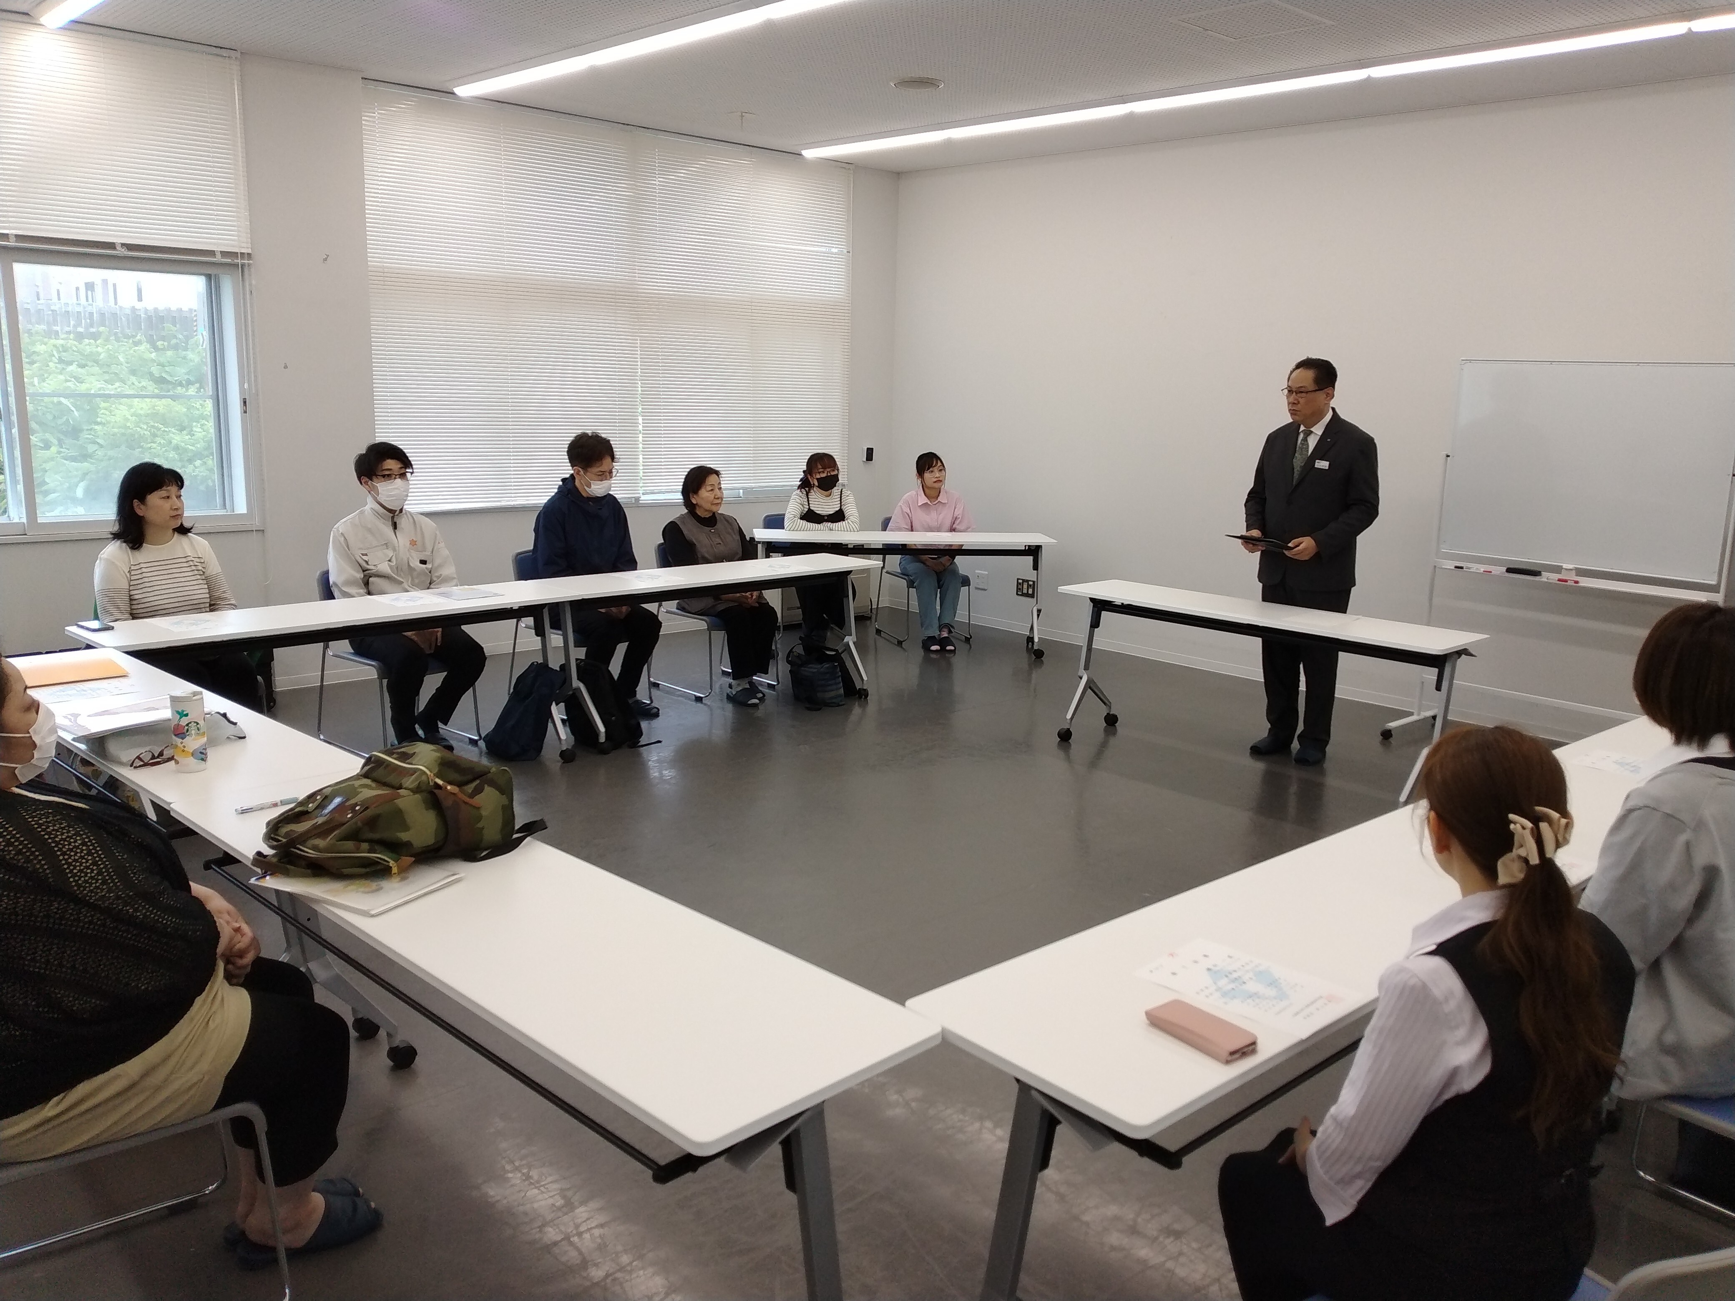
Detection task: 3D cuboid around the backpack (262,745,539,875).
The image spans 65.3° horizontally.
[{"bbox_3d":[-0.929,0.297,2.664,0.480,0.190,0.290,-8,15,-40],"label":"backpack"}]

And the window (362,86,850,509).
[{"bbox_3d":[-1.340,-1.960,8.032,3.350,2.157,0.120,-9,16,-43],"label":"window"}]

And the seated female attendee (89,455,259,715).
[{"bbox_3d":[-2.651,-0.087,5.193,0.540,1.250,0.720,-9,15,-41],"label":"seated female attendee"}]

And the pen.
[{"bbox_3d":[-1.283,0.327,2.909,0.145,0.013,0.013,-9,16,-43],"label":"pen"}]

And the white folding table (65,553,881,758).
[{"bbox_3d":[-1.361,0.087,5.889,3.600,0.710,0.455,-10,16,-44],"label":"white folding table"}]

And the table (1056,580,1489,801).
[{"bbox_3d":[1.663,0.179,5.894,0.455,0.710,1.800,-9,16,-44],"label":"table"}]

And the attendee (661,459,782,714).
[{"bbox_3d":[-0.765,-0.363,7.035,0.740,1.170,0.550,12,15,41],"label":"attendee"}]

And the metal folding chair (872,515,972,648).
[{"bbox_3d":[0.371,-0.471,8.743,0.510,0.770,0.530,-2,12,-19],"label":"metal folding chair"}]

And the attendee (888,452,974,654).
[{"bbox_3d":[0.412,-0.647,8.562,0.530,1.190,0.740,-1,12,-13],"label":"attendee"}]

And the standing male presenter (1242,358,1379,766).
[{"bbox_3d":[1.980,-0.398,6.119,0.450,1.770,0.580,-8,15,-39],"label":"standing male presenter"}]

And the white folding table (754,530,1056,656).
[{"bbox_3d":[0.210,-0.342,8.234,1.800,0.710,0.455,1,12,-6],"label":"white folding table"}]

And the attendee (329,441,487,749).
[{"bbox_3d":[-2.021,-0.237,5.877,0.580,1.310,0.720,-9,15,-41],"label":"attendee"}]

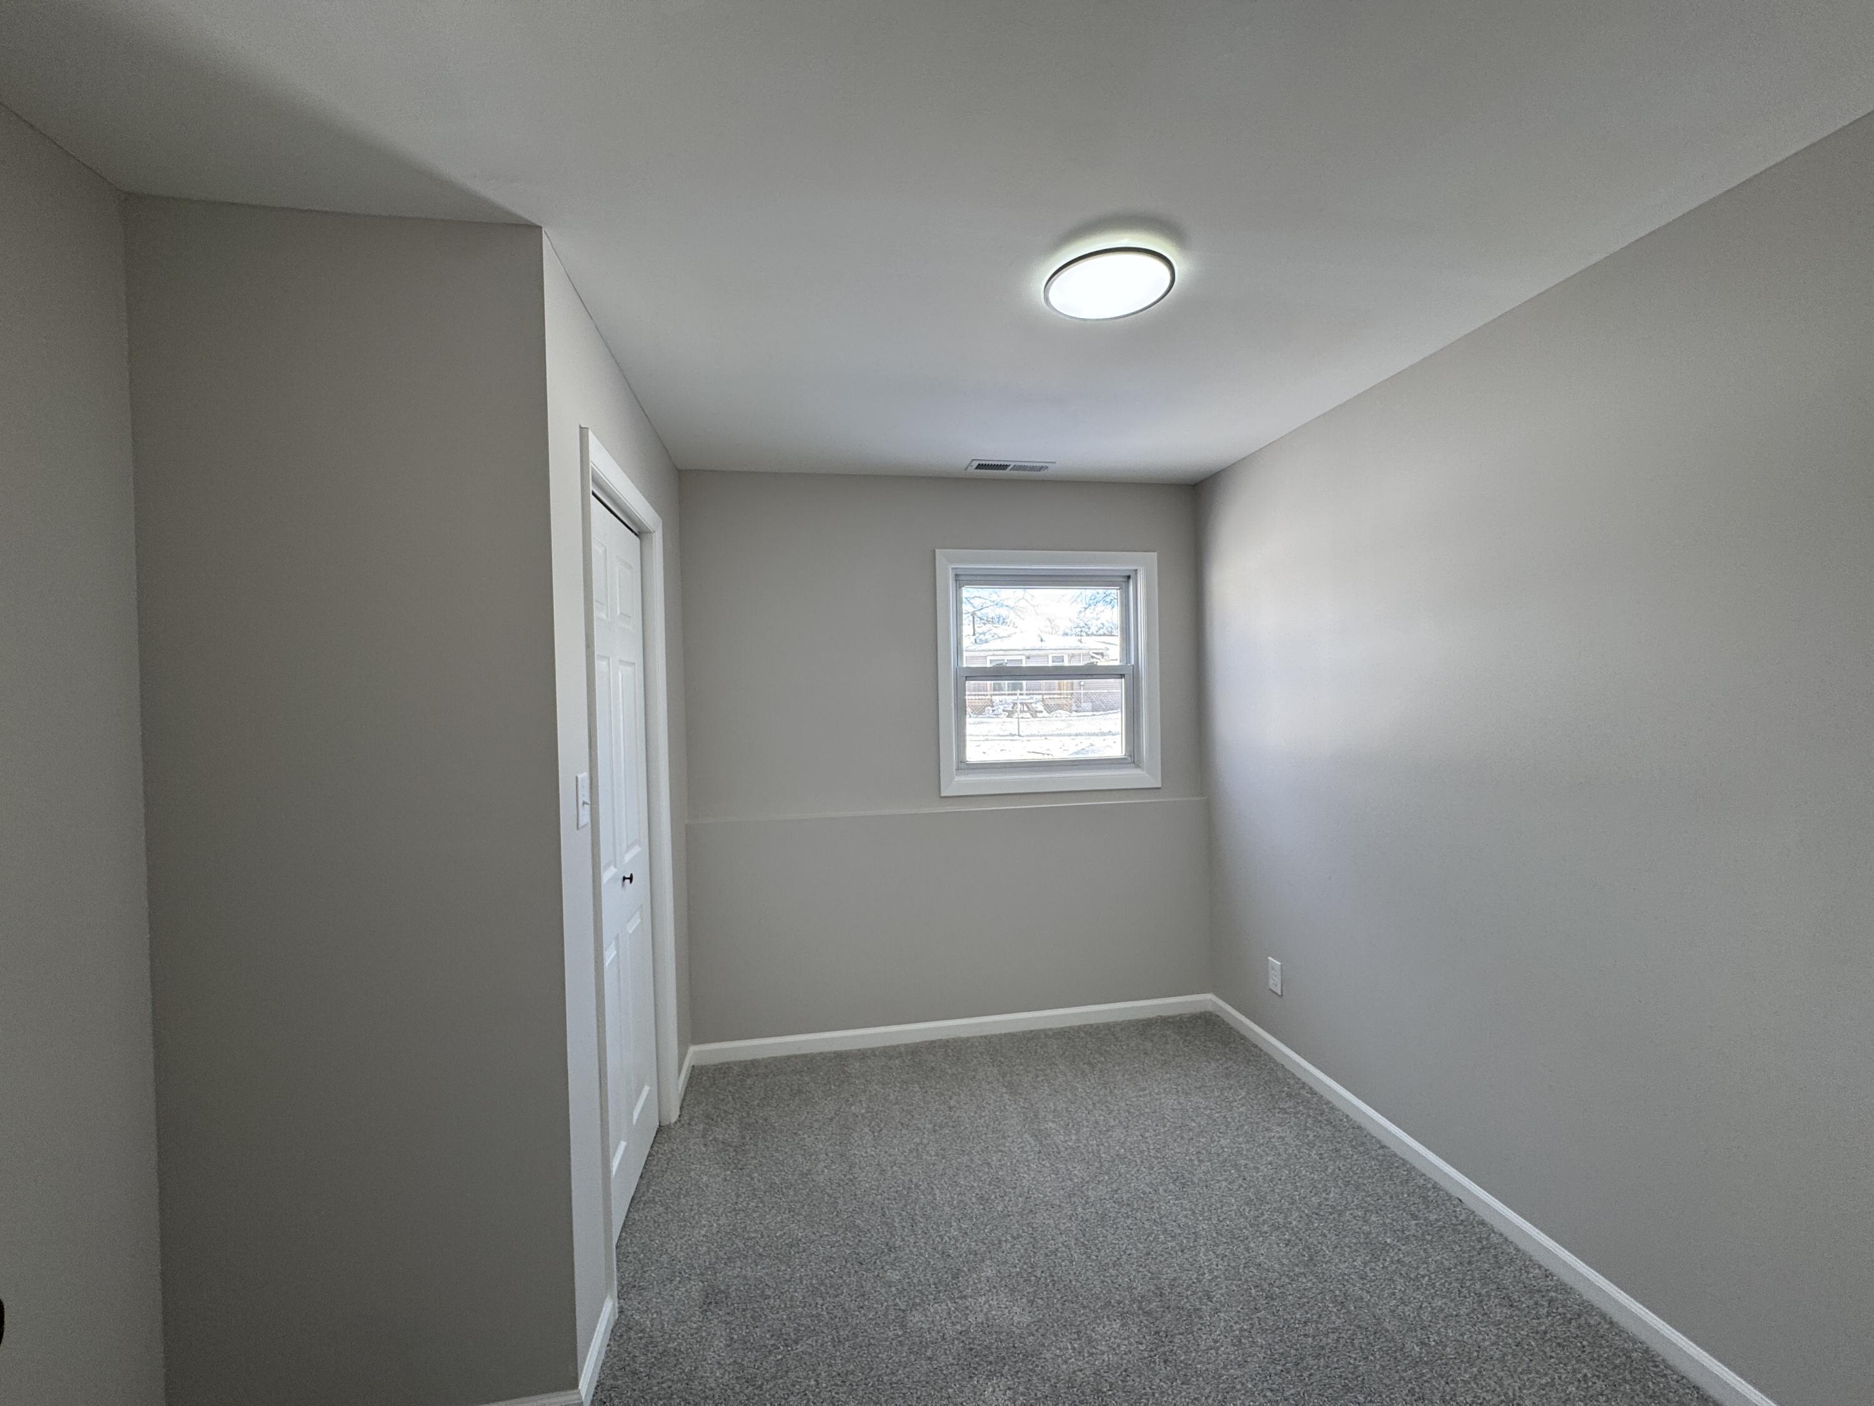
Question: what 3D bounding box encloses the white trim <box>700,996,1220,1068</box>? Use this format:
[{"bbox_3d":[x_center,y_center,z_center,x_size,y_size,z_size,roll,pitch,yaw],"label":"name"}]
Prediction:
[{"bbox_3d":[0.130,1.388,3.235,2.264,0.073,0.020,-1,1,-10],"label":"white trim"}]

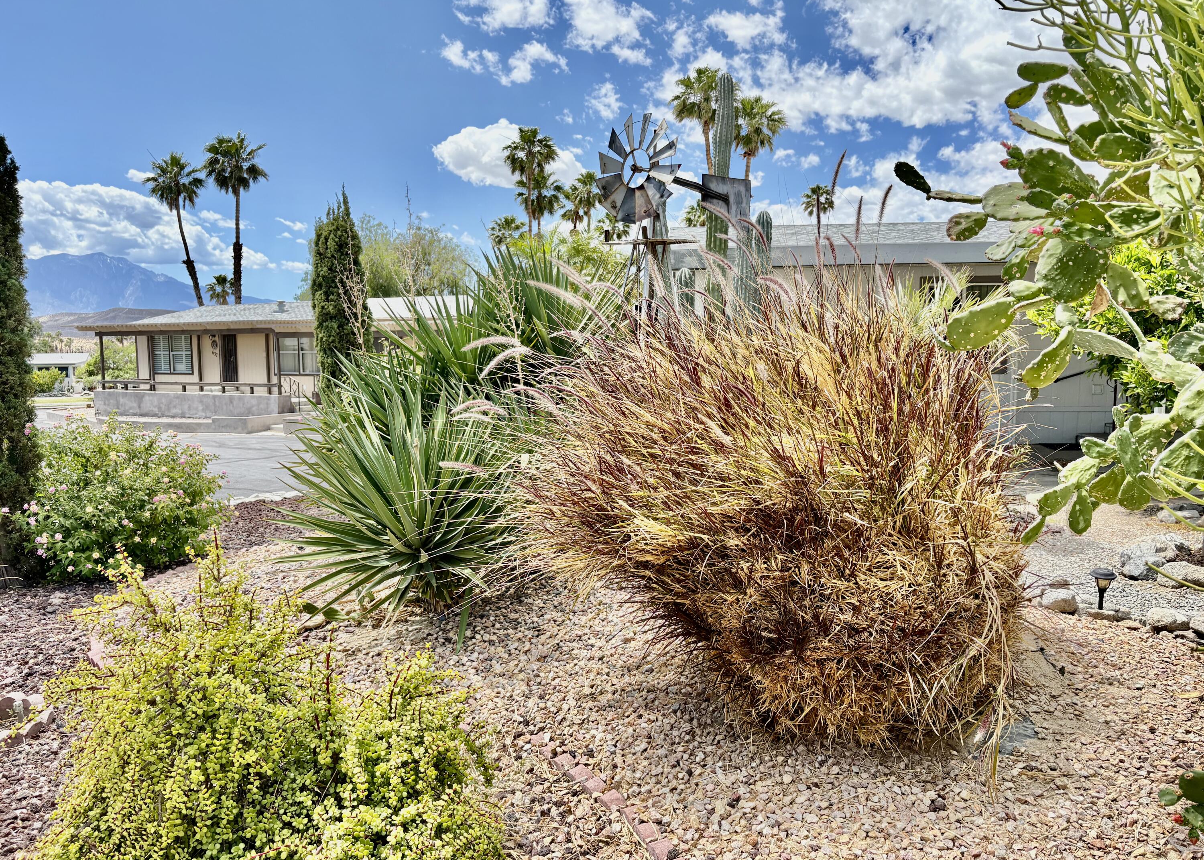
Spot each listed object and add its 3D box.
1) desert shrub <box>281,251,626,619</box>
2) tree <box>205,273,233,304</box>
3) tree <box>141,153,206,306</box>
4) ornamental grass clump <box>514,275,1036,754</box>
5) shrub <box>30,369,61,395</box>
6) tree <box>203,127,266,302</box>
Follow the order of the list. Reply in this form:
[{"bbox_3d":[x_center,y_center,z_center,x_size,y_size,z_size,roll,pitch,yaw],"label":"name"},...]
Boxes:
[{"bbox_3d":[-0.984,-0.102,5.811,2.166,2.107,2.200,-1,5,0],"label":"desert shrub"},{"bbox_3d":[-36.720,-9.771,87.462,3.081,10.814,3.200,-1,5,0],"label":"tree"},{"bbox_3d":[-22.911,-8.288,49.467,4.084,13.435,3.700,-1,5,0],"label":"tree"},{"bbox_3d":[0.739,0.224,3.932,2.222,1.791,1.800,-1,5,0],"label":"ornamental grass clump"},{"bbox_3d":[-38.055,-3.295,61.907,2.510,1.840,2.500,-1,5,0],"label":"shrub"},{"bbox_3d":[-19.814,-8.849,49.423,3.616,14.499,3.700,-1,5,0],"label":"tree"}]

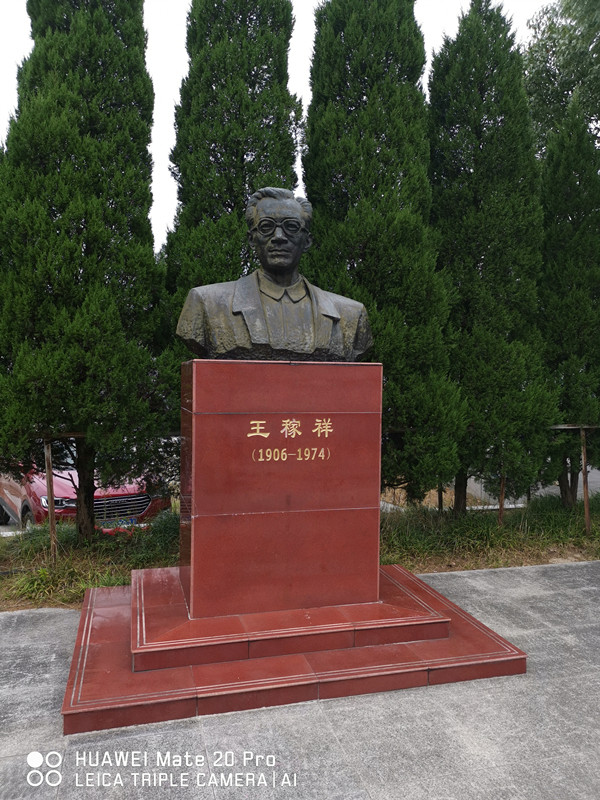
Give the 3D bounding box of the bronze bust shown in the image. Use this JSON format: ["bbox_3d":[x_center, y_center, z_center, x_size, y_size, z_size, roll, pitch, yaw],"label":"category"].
[{"bbox_3d":[-0.135,-0.784,4.012,1.259,1.097,0.589,0,2,-15],"label":"bronze bust"}]

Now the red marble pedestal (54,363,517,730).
[{"bbox_3d":[-0.119,0.618,3.871,2.386,1.695,1.682,0,2,-15],"label":"red marble pedestal"}]

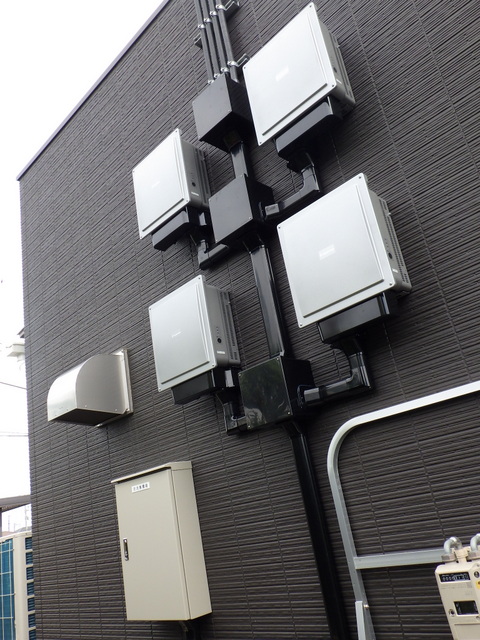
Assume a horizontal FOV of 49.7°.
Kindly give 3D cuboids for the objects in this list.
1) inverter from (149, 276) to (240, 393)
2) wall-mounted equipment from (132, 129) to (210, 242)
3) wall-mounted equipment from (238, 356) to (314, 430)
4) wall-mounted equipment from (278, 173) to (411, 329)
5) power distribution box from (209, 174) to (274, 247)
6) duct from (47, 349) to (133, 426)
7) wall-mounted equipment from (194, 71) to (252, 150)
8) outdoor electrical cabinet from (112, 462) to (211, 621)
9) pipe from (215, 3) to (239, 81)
[{"bbox_3d":[-0.235,0.091,2.764,0.221,0.486,0.450,11,-28,-45],"label":"inverter"},{"bbox_3d":[-0.388,-0.769,3.079,0.221,0.486,0.450,11,-28,-45],"label":"wall-mounted equipment"},{"bbox_3d":[0.180,0.333,2.308,0.213,0.256,0.252,11,-28,-45],"label":"wall-mounted equipment"},{"bbox_3d":[0.441,-0.253,2.153,0.221,0.486,0.450,11,-28,-45],"label":"wall-mounted equipment"},{"bbox_3d":[0.027,-0.530,2.624,0.213,0.256,0.252,11,-28,-45],"label":"power distribution box"},{"bbox_3d":[-0.976,0.436,3.339,0.360,0.430,0.430,11,-28,-45],"label":"duct"},{"bbox_3d":[-0.078,-1.123,2.842,0.213,0.256,0.252,11,-28,-45],"label":"wall-mounted equipment"},{"bbox_3d":[-0.440,1.196,2.802,0.160,0.733,0.560,11,-28,-45],"label":"outdoor electrical cabinet"},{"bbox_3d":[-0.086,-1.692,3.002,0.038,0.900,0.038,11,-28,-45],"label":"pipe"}]

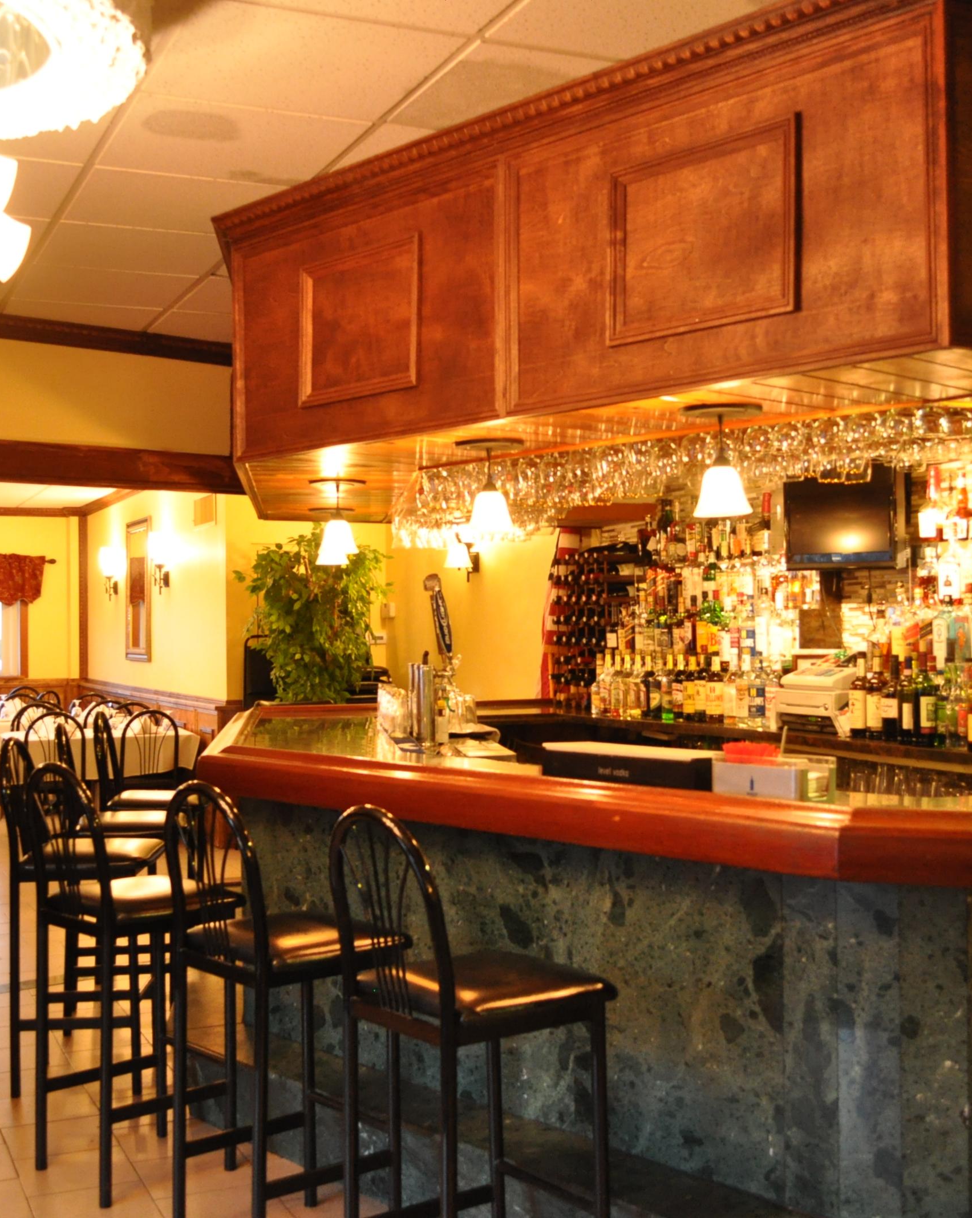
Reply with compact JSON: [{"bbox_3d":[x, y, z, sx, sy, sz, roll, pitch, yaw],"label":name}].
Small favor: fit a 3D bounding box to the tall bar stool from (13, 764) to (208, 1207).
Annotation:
[{"bbox_3d":[-0.969,0.967,4.157,0.475,1.120,0.415,0,-1,-43],"label":"tall bar stool"}]

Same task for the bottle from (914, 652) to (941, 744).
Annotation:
[{"bbox_3d":[1.450,0.295,5.021,0.080,0.302,0.080,0,-1,-41],"label":"bottle"}]

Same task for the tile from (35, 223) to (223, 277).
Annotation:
[{"bbox_3d":[-1.167,-1.204,5.115,0.605,0.018,0.605,0,-1,-24],"label":"tile"}]

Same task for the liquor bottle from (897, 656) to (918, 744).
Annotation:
[{"bbox_3d":[1.433,0.310,5.191,0.074,0.294,0.074,-1,-1,28],"label":"liquor bottle"}]

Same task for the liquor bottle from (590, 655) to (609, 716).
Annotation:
[{"bbox_3d":[0.510,0.341,6.830,0.078,0.291,0.078,0,-1,0],"label":"liquor bottle"}]

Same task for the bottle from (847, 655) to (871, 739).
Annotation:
[{"bbox_3d":[1.343,0.311,5.480,0.076,0.305,0.076,0,-1,0],"label":"bottle"}]

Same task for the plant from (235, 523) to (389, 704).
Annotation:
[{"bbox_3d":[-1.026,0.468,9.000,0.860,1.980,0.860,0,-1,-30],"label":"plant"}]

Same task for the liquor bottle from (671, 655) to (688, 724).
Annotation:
[{"bbox_3d":[0.812,0.326,6.399,0.074,0.285,0.074,-1,-1,12],"label":"liquor bottle"}]

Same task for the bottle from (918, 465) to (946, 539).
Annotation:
[{"bbox_3d":[1.625,-0.386,5.571,0.090,0.268,0.085,-1,-1,24],"label":"bottle"}]

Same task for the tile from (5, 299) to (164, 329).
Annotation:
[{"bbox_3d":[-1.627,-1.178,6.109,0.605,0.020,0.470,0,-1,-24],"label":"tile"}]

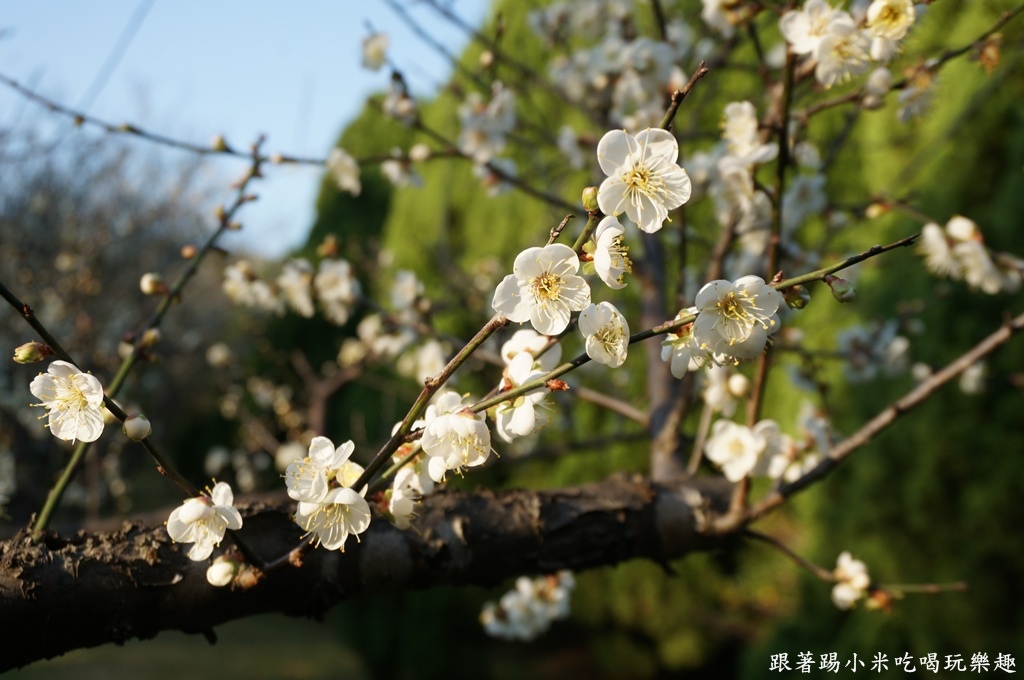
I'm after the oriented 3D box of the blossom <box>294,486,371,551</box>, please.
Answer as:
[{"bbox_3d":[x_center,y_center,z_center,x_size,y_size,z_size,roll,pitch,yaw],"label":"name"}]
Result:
[{"bbox_3d":[-0.050,0.050,0.380,0.021,0.020,0.013,-1,30,8],"label":"blossom"}]

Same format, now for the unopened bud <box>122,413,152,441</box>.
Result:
[{"bbox_3d":[-0.103,0.024,0.375,0.008,0.008,0.008,0,-5,0],"label":"unopened bud"}]

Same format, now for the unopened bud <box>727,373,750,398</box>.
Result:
[{"bbox_3d":[0.079,0.016,0.475,0.008,0.009,0.008,0,-5,0],"label":"unopened bud"}]

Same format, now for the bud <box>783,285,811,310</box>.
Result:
[{"bbox_3d":[0.079,-0.012,0.380,0.007,0.006,0.006,32,0,12],"label":"bud"}]

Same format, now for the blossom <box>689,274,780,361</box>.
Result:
[{"bbox_3d":[0.062,-0.006,0.375,0.024,0.024,0.014,2,14,-22],"label":"blossom"}]

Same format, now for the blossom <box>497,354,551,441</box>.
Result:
[{"bbox_3d":[0.003,0.017,0.395,0.015,0.023,0.021,29,-15,-18],"label":"blossom"}]

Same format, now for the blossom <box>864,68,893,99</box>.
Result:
[{"bbox_3d":[0.153,-0.108,0.570,0.012,0.013,0.012,1,-5,-6],"label":"blossom"}]

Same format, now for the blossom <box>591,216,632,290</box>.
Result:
[{"bbox_3d":[0.026,-0.023,0.362,0.013,0.019,0.019,9,-1,24],"label":"blossom"}]

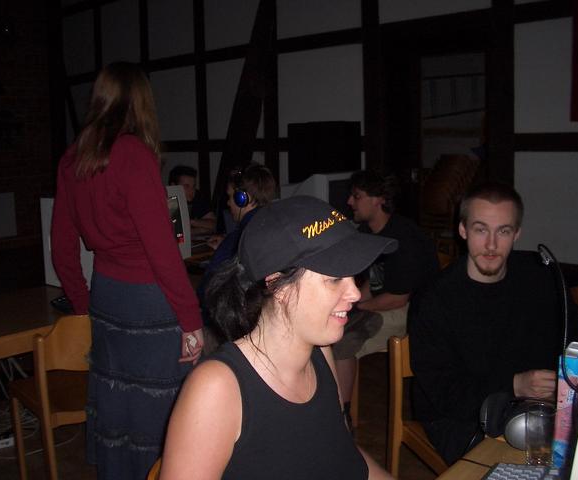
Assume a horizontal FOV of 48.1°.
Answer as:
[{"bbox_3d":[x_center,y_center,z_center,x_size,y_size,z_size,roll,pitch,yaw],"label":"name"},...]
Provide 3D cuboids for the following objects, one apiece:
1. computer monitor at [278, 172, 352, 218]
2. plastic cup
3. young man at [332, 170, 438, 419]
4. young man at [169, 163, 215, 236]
[{"bbox_3d":[0.162,-0.195,4.172,0.410,0.440,0.420,5,11,39],"label":"computer monitor"},{"bbox_3d":[0.529,0.401,1.355,0.063,0.124,0.063,-1,8,0],"label":"plastic cup"},{"bbox_3d":[0.446,0.289,3.240,0.680,1.260,0.480,-3,9,-11],"label":"young man"},{"bbox_3d":[-0.586,0.178,4.099,0.520,1.270,0.720,-8,10,-37],"label":"young man"}]

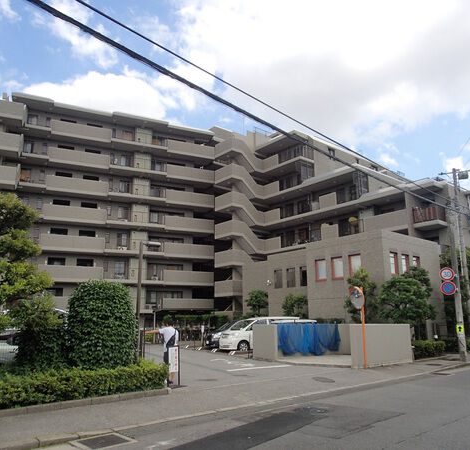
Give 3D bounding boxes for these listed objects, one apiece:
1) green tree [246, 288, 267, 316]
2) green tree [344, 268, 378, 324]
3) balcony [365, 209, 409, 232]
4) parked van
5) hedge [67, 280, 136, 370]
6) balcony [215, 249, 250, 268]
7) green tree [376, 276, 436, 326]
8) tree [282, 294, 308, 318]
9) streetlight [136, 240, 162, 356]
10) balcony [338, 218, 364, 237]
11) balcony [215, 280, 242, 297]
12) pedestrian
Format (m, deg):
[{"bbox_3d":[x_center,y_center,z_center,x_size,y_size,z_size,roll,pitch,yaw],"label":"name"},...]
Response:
[{"bbox_3d":[1.812,7.494,36.234,1.950,4.334,1.950,0,-12,0],"label":"green tree"},{"bbox_3d":[7.028,4.740,24.138,1.900,4.500,1.900,-4,-13,15],"label":"green tree"},{"bbox_3d":[11.989,-0.247,33.471,1.300,1.250,3.393,10,-16,-40],"label":"balcony"},{"bbox_3d":[1.598,6.343,25.405,4.700,1.900,1.820,6,-14,-26],"label":"parked van"},{"bbox_3d":[-3.406,2.791,11.063,1.620,2.700,1.500,5,-14,-24],"label":"hedge"},{"bbox_3d":[-0.353,3.359,43.299,2.200,1.600,2.800,9,-16,-37],"label":"balcony"},{"bbox_3d":[8.887,4.652,22.414,2.900,3.900,2.800,-5,-13,21],"label":"green tree"},{"bbox_3d":[4.263,6.592,30.286,2.000,3.600,1.900,-2,-13,8],"label":"tree"},{"bbox_3d":[-2.744,2.629,14.046,0.760,4.298,0.250,3,-13,-15],"label":"streetlight"},{"bbox_3d":[9.833,0.381,35.537,1.300,1.150,2.372,10,-16,-40],"label":"balcony"},{"bbox_3d":[-0.617,6.178,41.604,1.187,1.400,2.542,10,-16,-40],"label":"balcony"},{"bbox_3d":[-1.985,3.524,12.023,0.850,1.690,0.500,4,-13,-19],"label":"pedestrian"}]

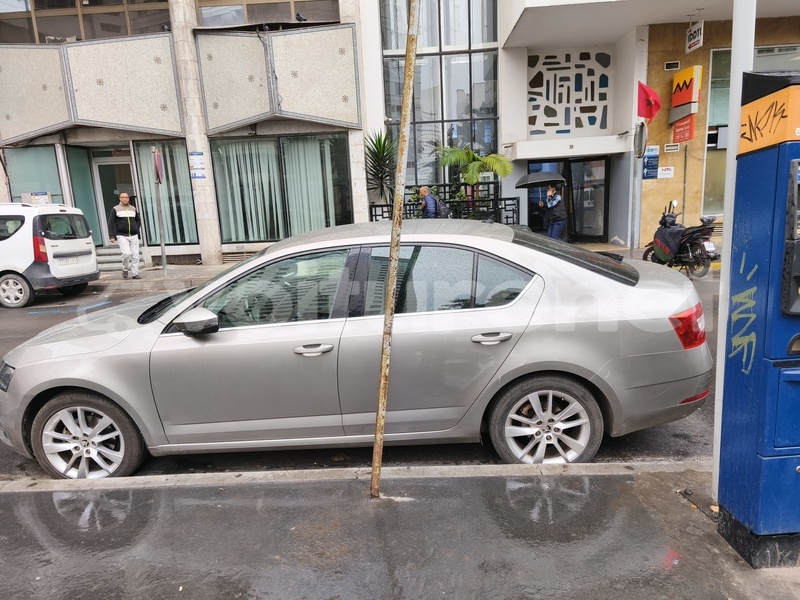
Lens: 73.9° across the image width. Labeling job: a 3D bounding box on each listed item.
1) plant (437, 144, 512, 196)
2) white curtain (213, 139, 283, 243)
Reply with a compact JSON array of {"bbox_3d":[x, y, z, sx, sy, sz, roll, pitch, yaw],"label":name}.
[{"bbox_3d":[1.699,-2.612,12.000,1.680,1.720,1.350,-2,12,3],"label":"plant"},{"bbox_3d":[-3.537,-2.612,12.646,1.652,2.448,0.200,-2,12,3],"label":"white curtain"}]

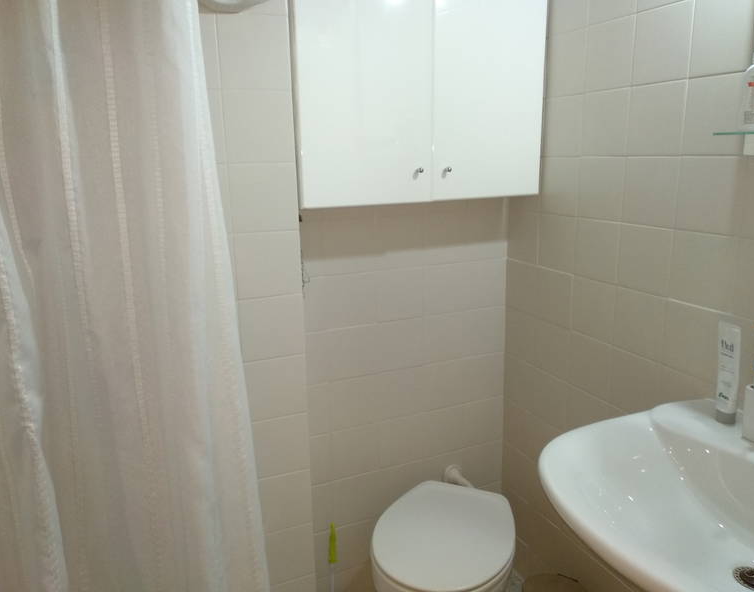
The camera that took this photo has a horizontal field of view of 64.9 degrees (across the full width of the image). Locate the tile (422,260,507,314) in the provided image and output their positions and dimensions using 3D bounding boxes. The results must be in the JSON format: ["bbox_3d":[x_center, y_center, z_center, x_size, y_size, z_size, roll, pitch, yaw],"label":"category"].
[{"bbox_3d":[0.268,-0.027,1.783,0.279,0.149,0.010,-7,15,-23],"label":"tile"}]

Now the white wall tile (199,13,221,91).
[{"bbox_3d":[-0.395,-0.493,1.183,0.148,0.149,0.010,-7,15,-23],"label":"white wall tile"}]

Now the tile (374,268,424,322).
[{"bbox_3d":[0.070,-0.003,1.698,0.151,0.149,0.010,-7,15,-23],"label":"tile"}]

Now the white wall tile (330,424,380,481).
[{"bbox_3d":[-0.062,0.454,1.744,0.151,0.149,0.010,-7,15,-23],"label":"white wall tile"}]

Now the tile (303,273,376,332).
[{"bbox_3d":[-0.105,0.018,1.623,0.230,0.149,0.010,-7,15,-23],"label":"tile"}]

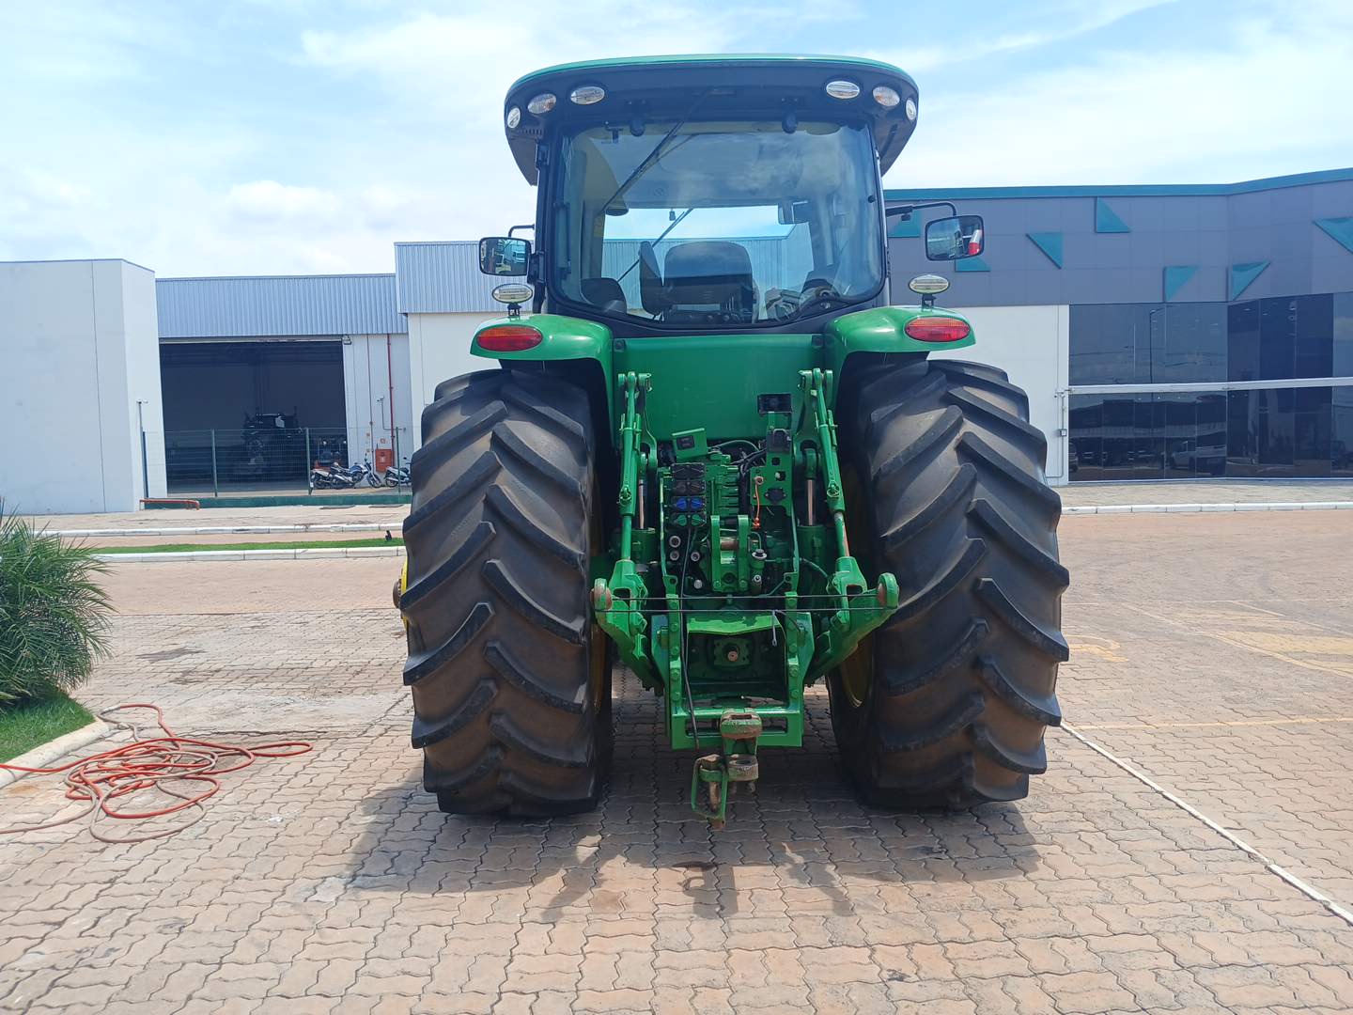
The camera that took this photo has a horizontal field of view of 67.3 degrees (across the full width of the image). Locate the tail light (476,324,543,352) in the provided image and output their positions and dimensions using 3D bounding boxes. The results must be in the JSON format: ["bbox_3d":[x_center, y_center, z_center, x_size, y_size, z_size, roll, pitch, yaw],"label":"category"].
[{"bbox_3d":[-0.713,-0.722,4.340,0.280,0.118,0.090,-1,3,6],"label":"tail light"}]

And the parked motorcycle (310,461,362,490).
[{"bbox_3d":[-13.042,-1.237,39.000,2.000,1.100,0.750,-3,4,-22],"label":"parked motorcycle"}]

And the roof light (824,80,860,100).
[{"bbox_3d":[0.737,-1.861,4.530,0.162,0.092,0.080,-2,3,-8],"label":"roof light"}]

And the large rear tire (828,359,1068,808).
[{"bbox_3d":[1.119,0.326,4.791,0.690,1.990,2.030,-1,3,0],"label":"large rear tire"}]

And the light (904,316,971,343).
[{"bbox_3d":[1.118,-0.762,4.350,0.280,0.118,0.090,-2,3,-6],"label":"light"}]

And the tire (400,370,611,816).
[{"bbox_3d":[-0.689,0.365,4.783,0.690,1.990,2.030,-1,3,0],"label":"tire"}]

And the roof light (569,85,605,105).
[{"bbox_3d":[-0.397,-1.834,4.520,0.162,0.092,0.080,-1,3,8],"label":"roof light"}]

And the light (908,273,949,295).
[{"bbox_3d":[1.097,-0.970,4.420,0.180,0.095,0.110,-1,3,0],"label":"light"}]

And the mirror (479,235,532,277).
[{"bbox_3d":[-0.930,-1.359,5.500,0.290,0.210,0.080,-2,4,-20],"label":"mirror"}]

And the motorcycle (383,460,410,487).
[{"bbox_3d":[-10.333,-1.335,39.500,1.900,1.100,0.700,-3,4,-28],"label":"motorcycle"}]

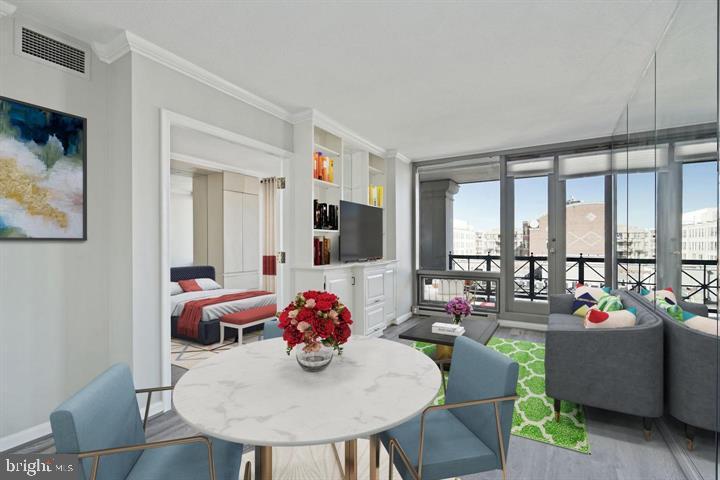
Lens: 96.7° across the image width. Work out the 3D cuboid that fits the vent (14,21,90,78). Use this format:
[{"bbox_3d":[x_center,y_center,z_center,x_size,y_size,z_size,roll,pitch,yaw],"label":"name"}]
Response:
[{"bbox_3d":[-2.011,-1.238,2.117,0.030,0.245,0.376,0,0,30],"label":"vent"}]

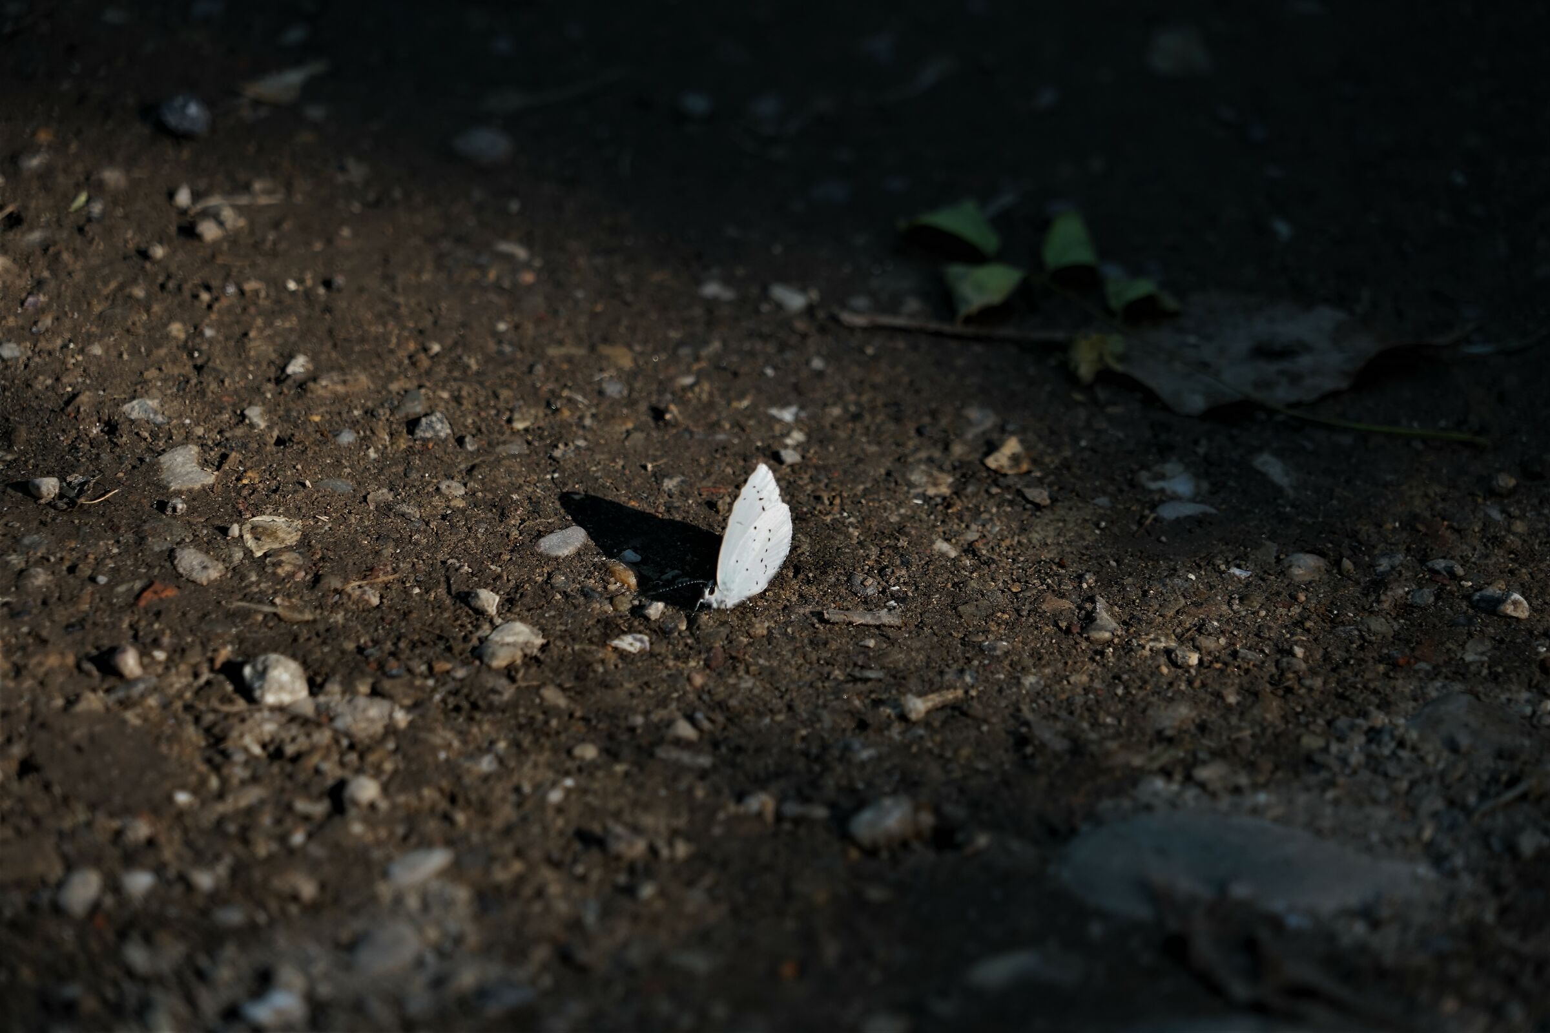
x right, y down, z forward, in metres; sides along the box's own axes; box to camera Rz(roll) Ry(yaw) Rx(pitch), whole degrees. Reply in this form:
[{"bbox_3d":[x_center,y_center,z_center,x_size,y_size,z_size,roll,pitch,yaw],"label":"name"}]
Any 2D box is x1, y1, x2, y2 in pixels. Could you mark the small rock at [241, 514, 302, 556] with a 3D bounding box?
[{"bbox_3d":[-0.056,0.002,1.143,0.007,0.003,0.007,6,30,0],"label":"small rock"}]

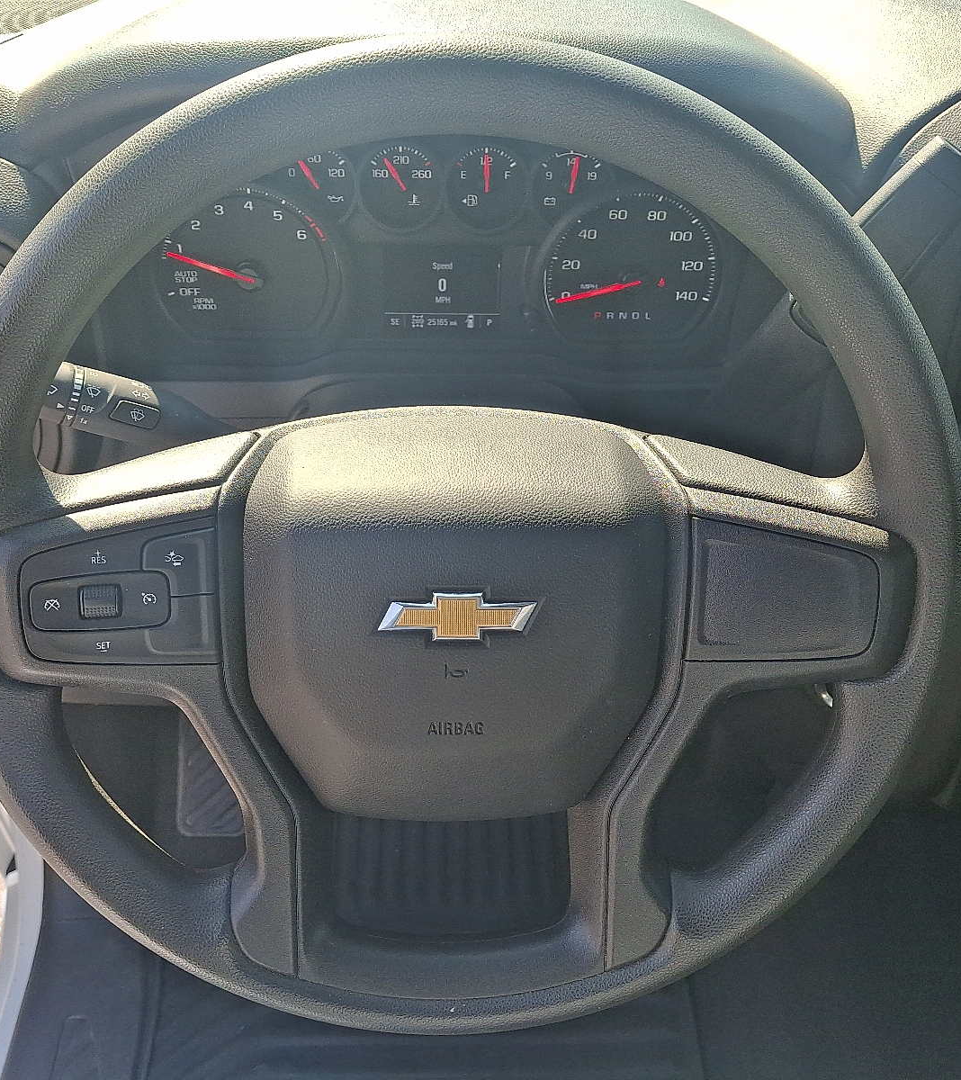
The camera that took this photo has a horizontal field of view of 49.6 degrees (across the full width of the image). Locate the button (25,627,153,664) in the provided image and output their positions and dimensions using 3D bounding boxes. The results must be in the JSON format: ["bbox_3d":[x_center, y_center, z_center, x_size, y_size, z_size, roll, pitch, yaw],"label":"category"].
[{"bbox_3d":[-0.150,0.040,0.404,0.046,0.015,0.009,0,16,-3],"label":"button"}]

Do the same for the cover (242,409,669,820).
[{"bbox_3d":[-0.009,0.034,0.417,0.162,0.165,0.045,0,16,-3],"label":"cover"}]

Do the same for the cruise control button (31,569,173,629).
[{"bbox_3d":[-0.144,0.022,0.397,0.051,0.024,0.009,0,16,-3],"label":"cruise control button"}]

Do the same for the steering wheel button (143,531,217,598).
[{"bbox_3d":[-0.116,0.009,0.403,0.028,0.025,0.009,0,13,-2],"label":"steering wheel button"}]

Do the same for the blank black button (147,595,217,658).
[{"bbox_3d":[-0.115,0.032,0.404,0.026,0.026,0.009,0,16,-3],"label":"blank black button"}]

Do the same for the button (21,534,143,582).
[{"bbox_3d":[-0.153,0.007,0.402,0.047,0.019,0.009,0,13,-2],"label":"button"}]

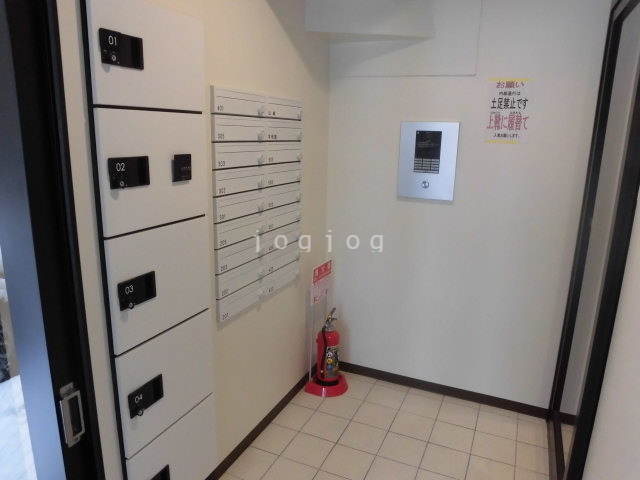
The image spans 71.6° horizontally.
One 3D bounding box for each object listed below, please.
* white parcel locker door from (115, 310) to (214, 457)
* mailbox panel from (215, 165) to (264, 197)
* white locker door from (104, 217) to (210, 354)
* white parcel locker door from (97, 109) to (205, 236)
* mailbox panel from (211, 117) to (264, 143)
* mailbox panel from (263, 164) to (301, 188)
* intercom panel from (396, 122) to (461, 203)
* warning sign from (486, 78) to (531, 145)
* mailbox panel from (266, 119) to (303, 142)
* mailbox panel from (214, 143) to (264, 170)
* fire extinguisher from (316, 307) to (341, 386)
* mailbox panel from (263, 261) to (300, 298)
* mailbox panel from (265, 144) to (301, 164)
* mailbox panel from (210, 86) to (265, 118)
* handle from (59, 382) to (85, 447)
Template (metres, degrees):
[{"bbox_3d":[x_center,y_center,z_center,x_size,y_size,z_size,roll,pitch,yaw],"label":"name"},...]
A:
[{"bbox_3d":[-0.522,0.488,1.580,0.030,0.362,0.440,7,14,24],"label":"white parcel locker door"},{"bbox_3d":[-0.324,-0.249,1.833,0.025,0.100,0.352,7,14,24],"label":"mailbox panel"},{"bbox_3d":[-0.506,0.133,1.483,0.023,0.355,0.442,7,14,24],"label":"white locker door"},{"bbox_3d":[-0.500,-0.222,1.404,0.023,0.357,0.442,7,14,24],"label":"white parcel locker door"},{"bbox_3d":[-0.321,-0.447,1.789,0.025,0.100,0.352,7,14,24],"label":"mailbox panel"},{"bbox_3d":[-0.167,-0.316,2.138,0.020,0.097,0.360,7,14,24],"label":"mailbox panel"},{"bbox_3d":[0.563,-0.412,2.337,0.300,0.401,0.020,7,14,24],"label":"intercom panel"},{"bbox_3d":[0.910,-0.621,2.138,0.199,0.301,0.005,7,14,24],"label":"warning sign"},{"bbox_3d":[-0.171,-0.519,2.103,0.025,0.100,0.352,7,14,24],"label":"mailbox panel"},{"bbox_3d":[-0.315,-0.343,1.796,0.020,0.097,0.360,7,14,24],"label":"mailbox panel"},{"bbox_3d":[0.054,0.626,2.645,0.150,0.470,0.145,1,13,0],"label":"fire extinguisher"},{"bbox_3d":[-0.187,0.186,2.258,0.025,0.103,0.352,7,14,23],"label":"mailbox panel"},{"bbox_3d":[-0.173,-0.419,2.126,0.025,0.100,0.352,7,14,24],"label":"mailbox panel"},{"bbox_3d":[-0.311,-0.541,1.750,0.020,0.093,0.360,7,14,24],"label":"mailbox panel"},{"bbox_3d":[-0.698,0.492,1.247,0.030,0.180,0.055,7,14,24],"label":"handle"}]

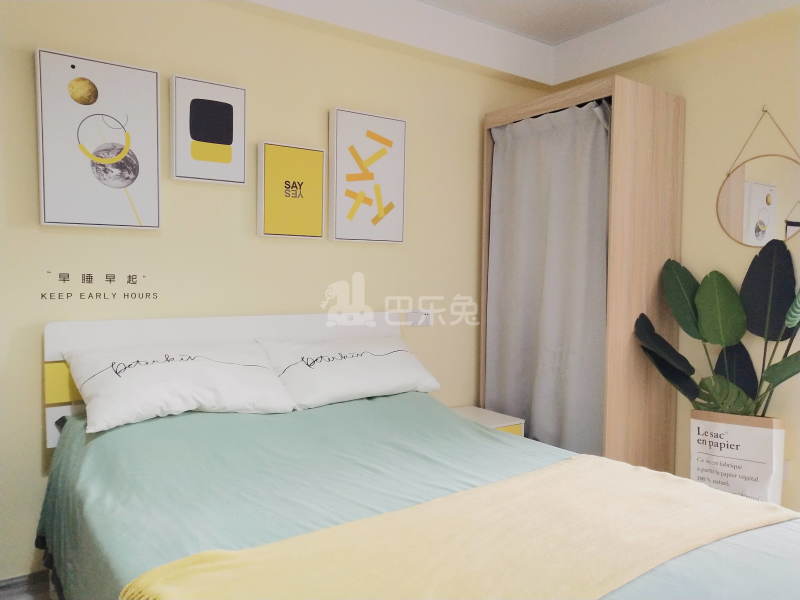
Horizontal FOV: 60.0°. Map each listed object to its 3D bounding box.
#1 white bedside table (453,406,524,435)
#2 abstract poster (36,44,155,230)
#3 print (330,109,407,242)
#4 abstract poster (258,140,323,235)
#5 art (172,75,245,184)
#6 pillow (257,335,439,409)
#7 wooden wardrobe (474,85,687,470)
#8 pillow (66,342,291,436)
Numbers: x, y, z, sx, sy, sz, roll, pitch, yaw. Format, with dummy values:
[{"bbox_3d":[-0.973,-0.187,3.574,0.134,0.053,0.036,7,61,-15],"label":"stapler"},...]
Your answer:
[{"bbox_3d":[0.329,0.785,3.445,0.410,0.406,0.395,-1,2,-36],"label":"white bedside table"},{"bbox_3d":[-1.098,-0.569,2.549,0.412,0.602,0.040,-1,2,-36],"label":"abstract poster"},{"bbox_3d":[-0.147,-0.567,3.252,0.397,0.591,0.040,-1,2,-36],"label":"print"},{"bbox_3d":[-0.468,-0.470,3.018,0.294,0.396,0.040,-1,2,-36],"label":"abstract poster"},{"bbox_3d":[-0.769,-0.670,2.788,0.301,0.394,0.040,-1,2,-36],"label":"art"},{"bbox_3d":[-0.220,0.275,2.953,0.720,0.160,0.420,-1,31,-36],"label":"pillow"},{"bbox_3d":[0.903,0.002,3.559,0.549,1.980,0.812,-1,2,-36],"label":"wooden wardrobe"},{"bbox_3d":[-0.779,0.287,2.497,0.720,0.160,0.420,-1,31,-36],"label":"pillow"}]

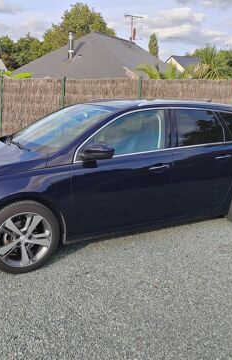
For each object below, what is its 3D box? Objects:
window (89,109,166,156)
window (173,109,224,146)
[{"bbox_3d":[0.106,-0.436,3.476,1.005,0.462,0.060,-6,-12,-30],"label":"window"},{"bbox_3d":[0.856,-0.541,3.926,0.676,0.400,0.050,-6,-12,-30],"label":"window"}]

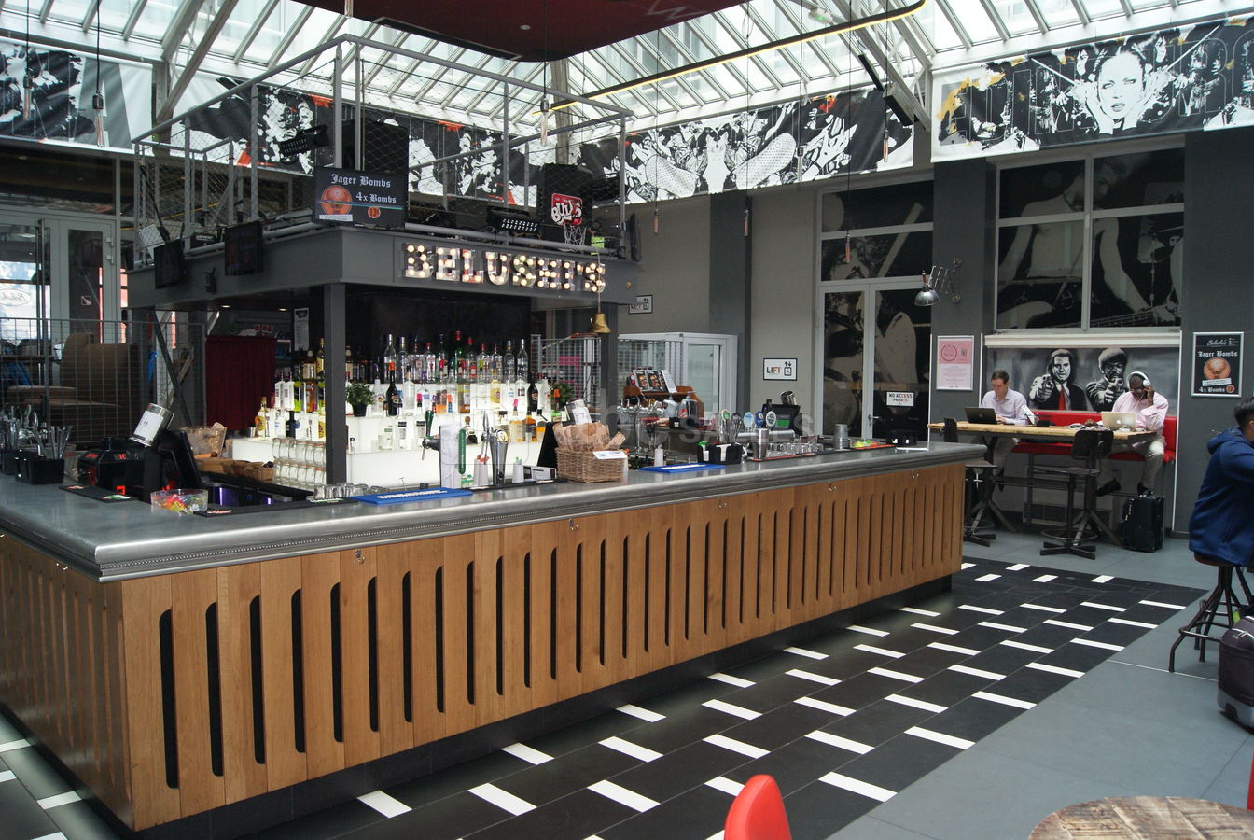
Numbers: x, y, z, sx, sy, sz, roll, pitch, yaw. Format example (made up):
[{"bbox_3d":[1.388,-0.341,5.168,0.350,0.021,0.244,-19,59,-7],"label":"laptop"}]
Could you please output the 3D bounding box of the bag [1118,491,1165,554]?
[{"bbox_3d":[4.939,0.966,9.038,0.250,0.540,0.350,-1,3,-34],"label":"bag"}]

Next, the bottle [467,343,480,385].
[{"bbox_3d":[-1.026,-0.376,6.280,0.080,0.295,0.080,1,3,0],"label":"bottle"}]

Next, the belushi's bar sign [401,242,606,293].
[{"bbox_3d":[-0.742,-0.966,6.130,0.090,0.205,1.660,3,4,45],"label":"belushi's bar sign"}]

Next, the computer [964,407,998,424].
[{"bbox_3d":[3.956,-0.045,10.581,0.330,0.180,0.320,3,4,45],"label":"computer"}]

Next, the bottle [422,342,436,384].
[{"bbox_3d":[-1.353,-0.391,6.424,0.080,0.284,0.080,3,4,45],"label":"bottle"}]

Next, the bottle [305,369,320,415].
[{"bbox_3d":[-1.890,-0.170,5.650,0.075,0.280,0.075,4,4,45],"label":"bottle"}]

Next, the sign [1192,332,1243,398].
[{"bbox_3d":[5.740,-0.538,9.150,0.440,0.630,0.025,3,4,43],"label":"sign"}]

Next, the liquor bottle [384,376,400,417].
[{"bbox_3d":[-1.521,-0.159,6.125,0.083,0.275,0.083,0,3,0],"label":"liquor bottle"}]

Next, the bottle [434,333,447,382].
[{"bbox_3d":[-1.286,-0.432,6.490,0.083,0.335,0.083,0,3,0],"label":"bottle"}]

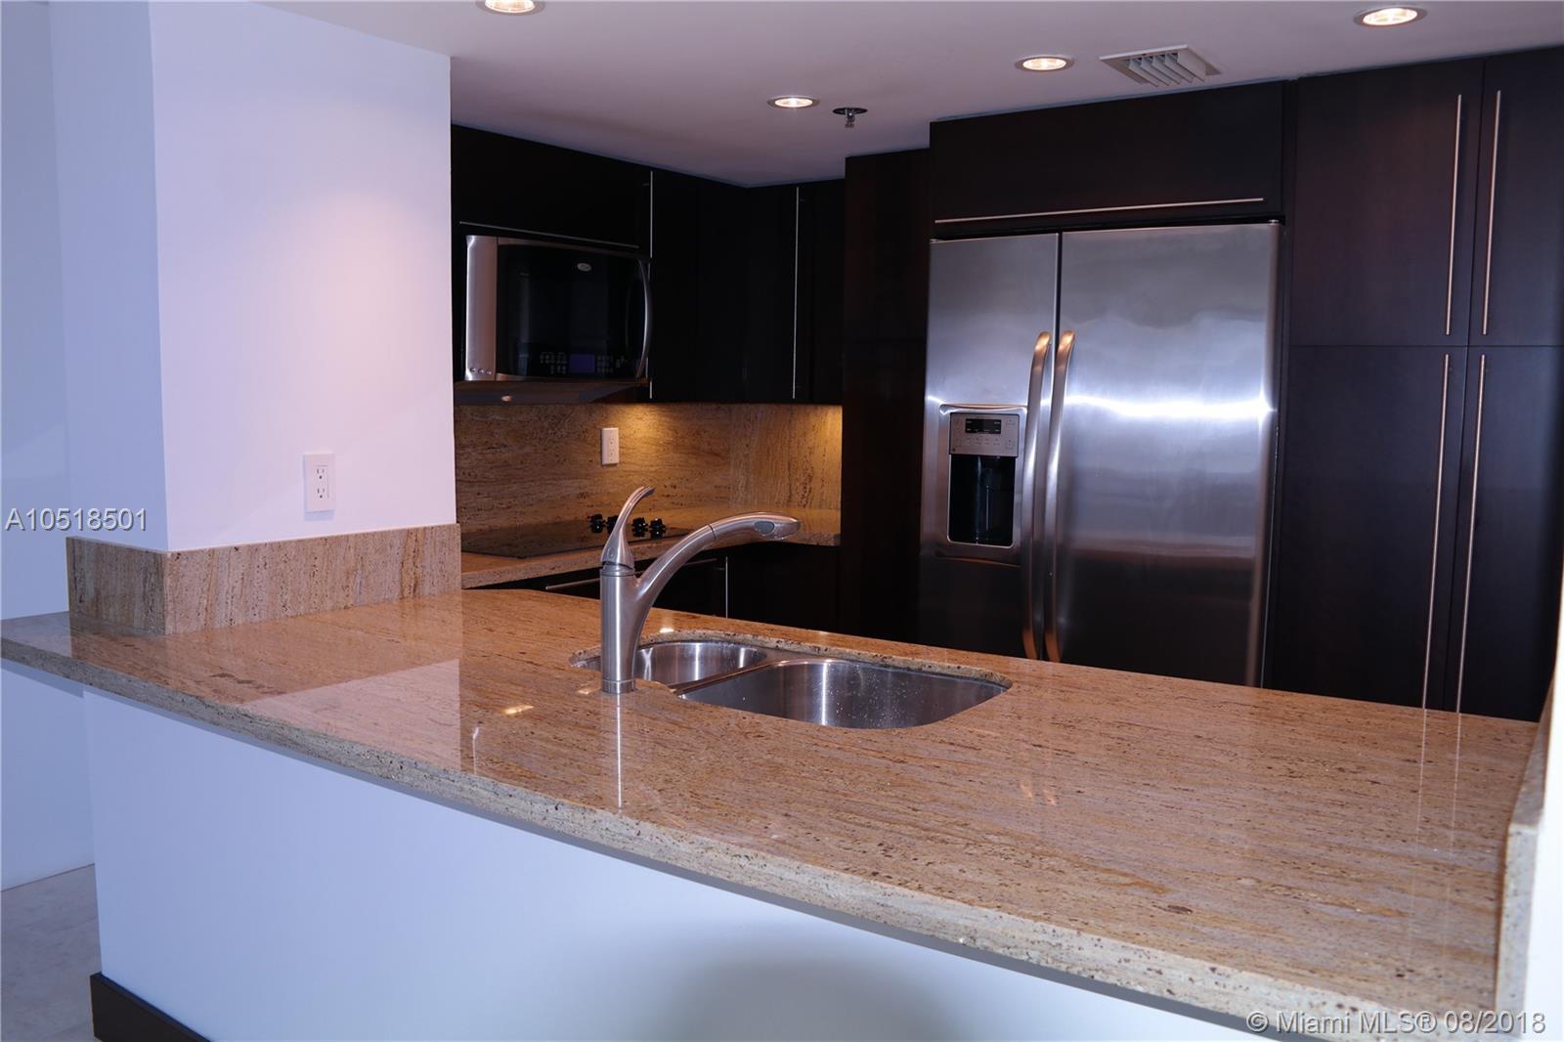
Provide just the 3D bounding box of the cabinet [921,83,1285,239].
[{"bbox_3d":[0.963,-0.938,3.287,0.910,0.310,0.650,4,7,32],"label":"cabinet"}]

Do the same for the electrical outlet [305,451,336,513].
[{"bbox_3d":[-0.966,-0.081,2.455,0.010,0.117,0.071,4,7,32],"label":"electrical outlet"}]

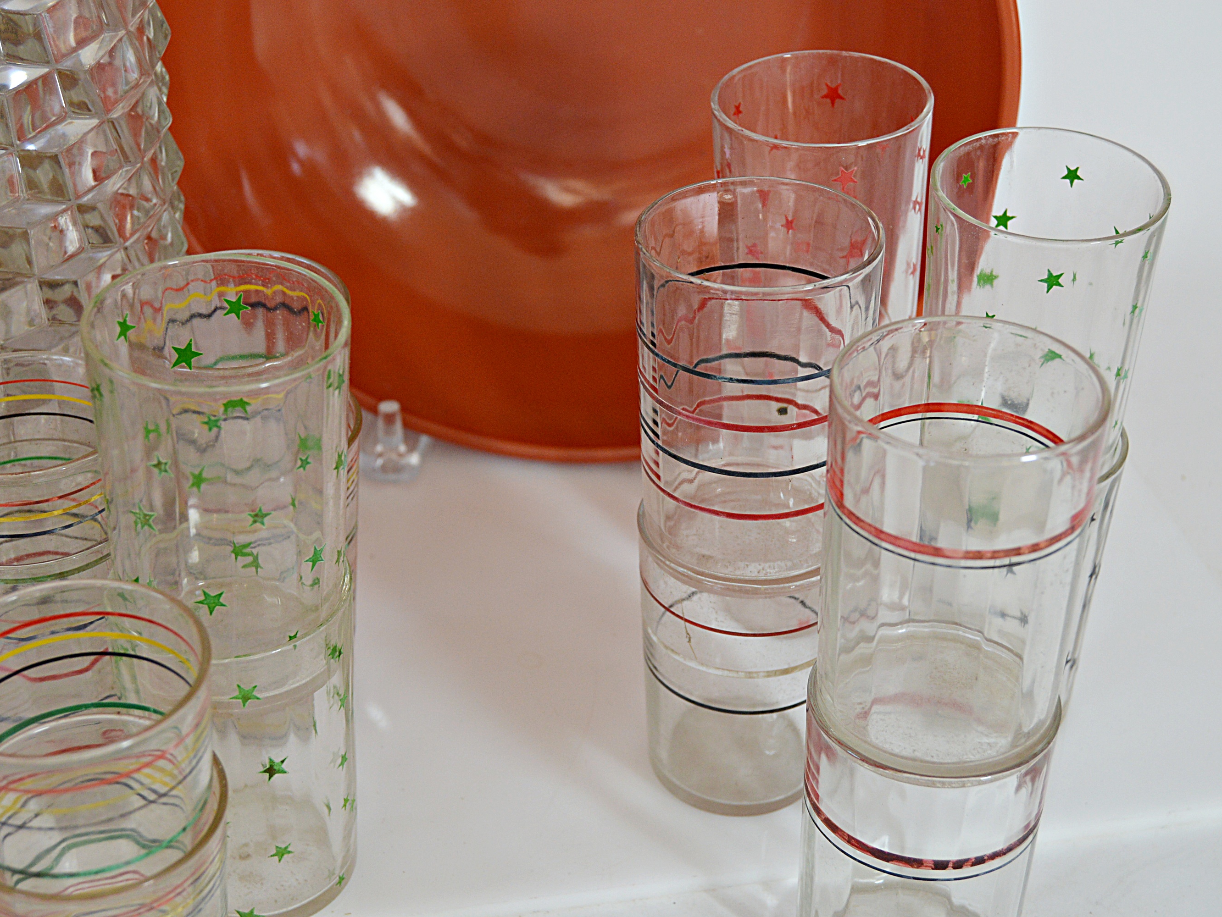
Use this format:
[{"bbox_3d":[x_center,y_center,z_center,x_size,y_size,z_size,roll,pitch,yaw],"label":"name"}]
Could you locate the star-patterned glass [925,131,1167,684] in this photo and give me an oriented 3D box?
[{"bbox_3d":[0.130,0.001,0.646,0.070,0.200,0.070,0,35,0],"label":"star-patterned glass"}]

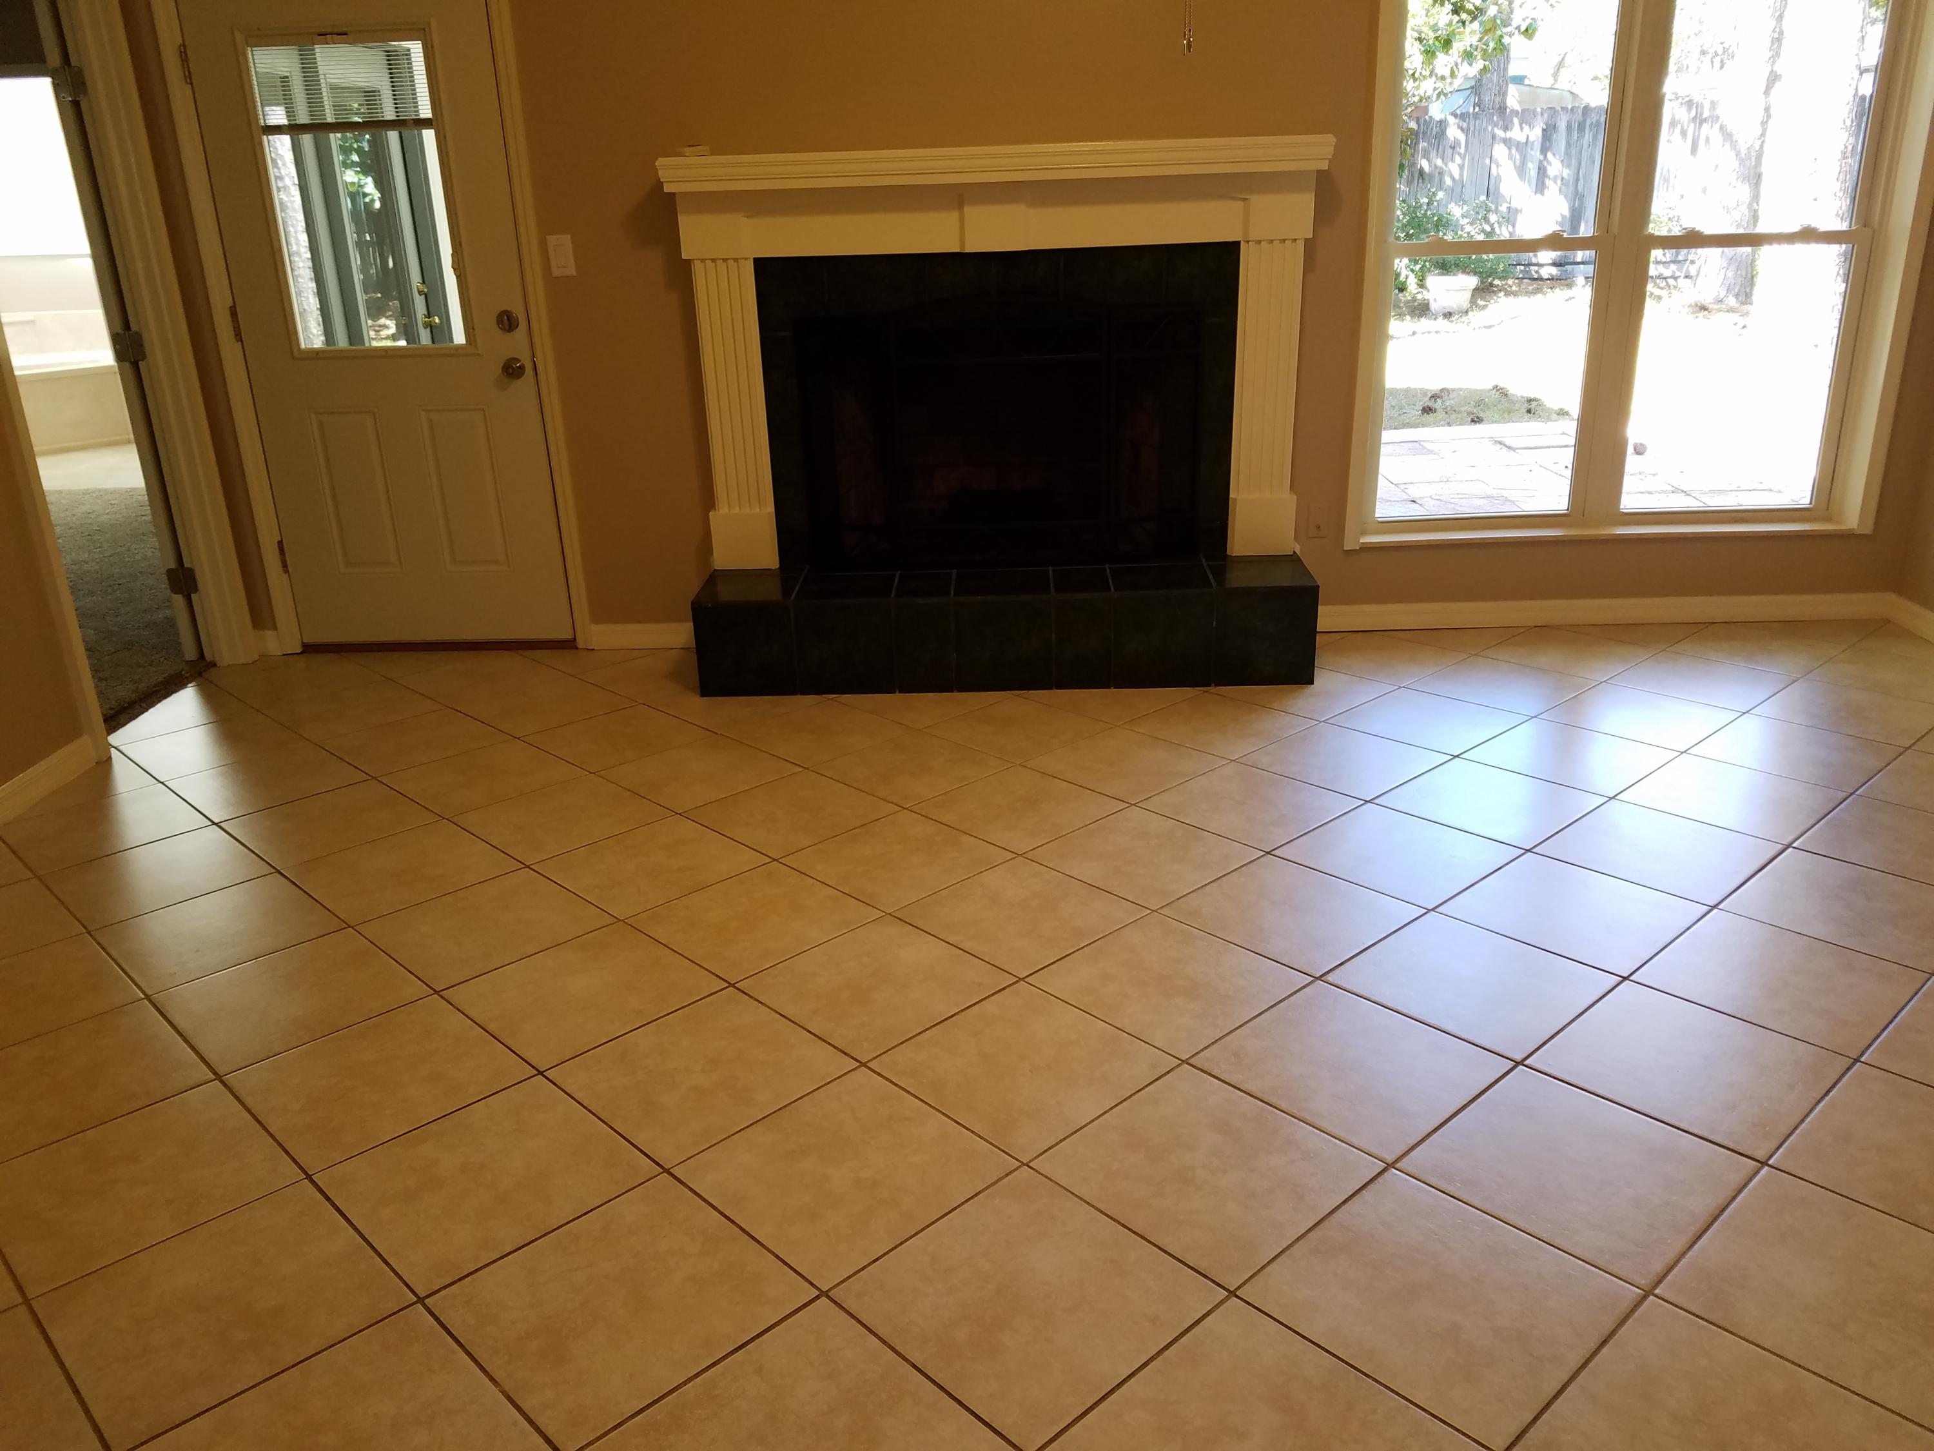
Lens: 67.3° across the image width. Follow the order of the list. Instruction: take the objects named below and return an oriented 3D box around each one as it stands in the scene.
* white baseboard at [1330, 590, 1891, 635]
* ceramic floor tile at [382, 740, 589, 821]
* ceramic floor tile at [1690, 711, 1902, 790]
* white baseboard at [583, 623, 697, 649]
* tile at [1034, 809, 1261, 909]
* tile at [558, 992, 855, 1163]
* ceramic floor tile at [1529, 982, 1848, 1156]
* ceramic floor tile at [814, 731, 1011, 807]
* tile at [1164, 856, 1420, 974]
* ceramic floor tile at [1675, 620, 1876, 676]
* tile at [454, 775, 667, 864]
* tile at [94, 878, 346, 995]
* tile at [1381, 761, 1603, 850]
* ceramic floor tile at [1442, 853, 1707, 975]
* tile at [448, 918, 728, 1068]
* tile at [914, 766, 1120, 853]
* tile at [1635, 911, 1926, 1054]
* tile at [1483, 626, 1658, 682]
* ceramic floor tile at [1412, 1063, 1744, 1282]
[{"bbox_3d":[2.143,-0.391,5.037,2.081,0.094,0.014,-1,20,2],"label":"white baseboard"},{"bbox_3d":[-1.325,0.143,3.981,0.396,0.010,0.396,-19,26,-40],"label":"ceramic floor tile"},{"bbox_3d":[2.145,0.068,3.758,0.396,0.010,0.396,-19,26,-39],"label":"ceramic floor tile"},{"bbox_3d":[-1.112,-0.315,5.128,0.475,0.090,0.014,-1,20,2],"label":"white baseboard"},{"bbox_3d":[0.419,0.311,3.410,0.403,0.010,0.403,-19,26,-40],"label":"tile"},{"bbox_3d":[-0.463,0.602,2.533,0.396,0.010,0.396,-19,26,-39],"label":"tile"},{"bbox_3d":[1.267,0.593,2.556,0.399,0.010,0.399,-19,26,-39],"label":"ceramic floor tile"},{"bbox_3d":[-0.147,0.118,3.935,0.396,0.010,0.396,-19,26,-40],"label":"ceramic floor tile"},{"bbox_3d":[0.692,0.399,3.077,0.396,0.010,0.396,-19,26,-40],"label":"tile"},{"bbox_3d":[2.449,-0.234,4.516,0.397,0.010,0.397,-19,26,-39],"label":"ceramic floor tile"},{"bbox_3d":[-1.002,0.226,3.554,0.397,0.010,0.397,-20,26,-40],"label":"tile"},{"bbox_3d":[-1.626,0.449,3.163,0.396,0.010,0.396,-19,26,-40],"label":"tile"},{"bbox_3d":[1.298,0.190,3.597,0.396,0.010,0.396,-19,26,-40],"label":"tile"},{"bbox_3d":[1.225,0.372,2.938,0.397,0.010,0.397,-19,26,-39],"label":"ceramic floor tile"},{"bbox_3d":[-0.731,0.506,2.748,0.397,0.010,0.397,-19,26,-40],"label":"tile"},{"bbox_3d":[0.130,0.206,3.572,0.396,0.010,0.396,-19,26,-39],"label":"tile"},{"bbox_3d":[1.513,0.471,2.706,0.396,0.010,0.396,-19,26,-39],"label":"tile"},{"bbox_3d":[1.897,-0.217,4.571,0.396,0.010,0.396,-19,26,-39],"label":"tile"},{"bbox_3d":[0.964,0.697,2.296,0.397,0.010,0.397,-19,26,-39],"label":"ceramic floor tile"}]

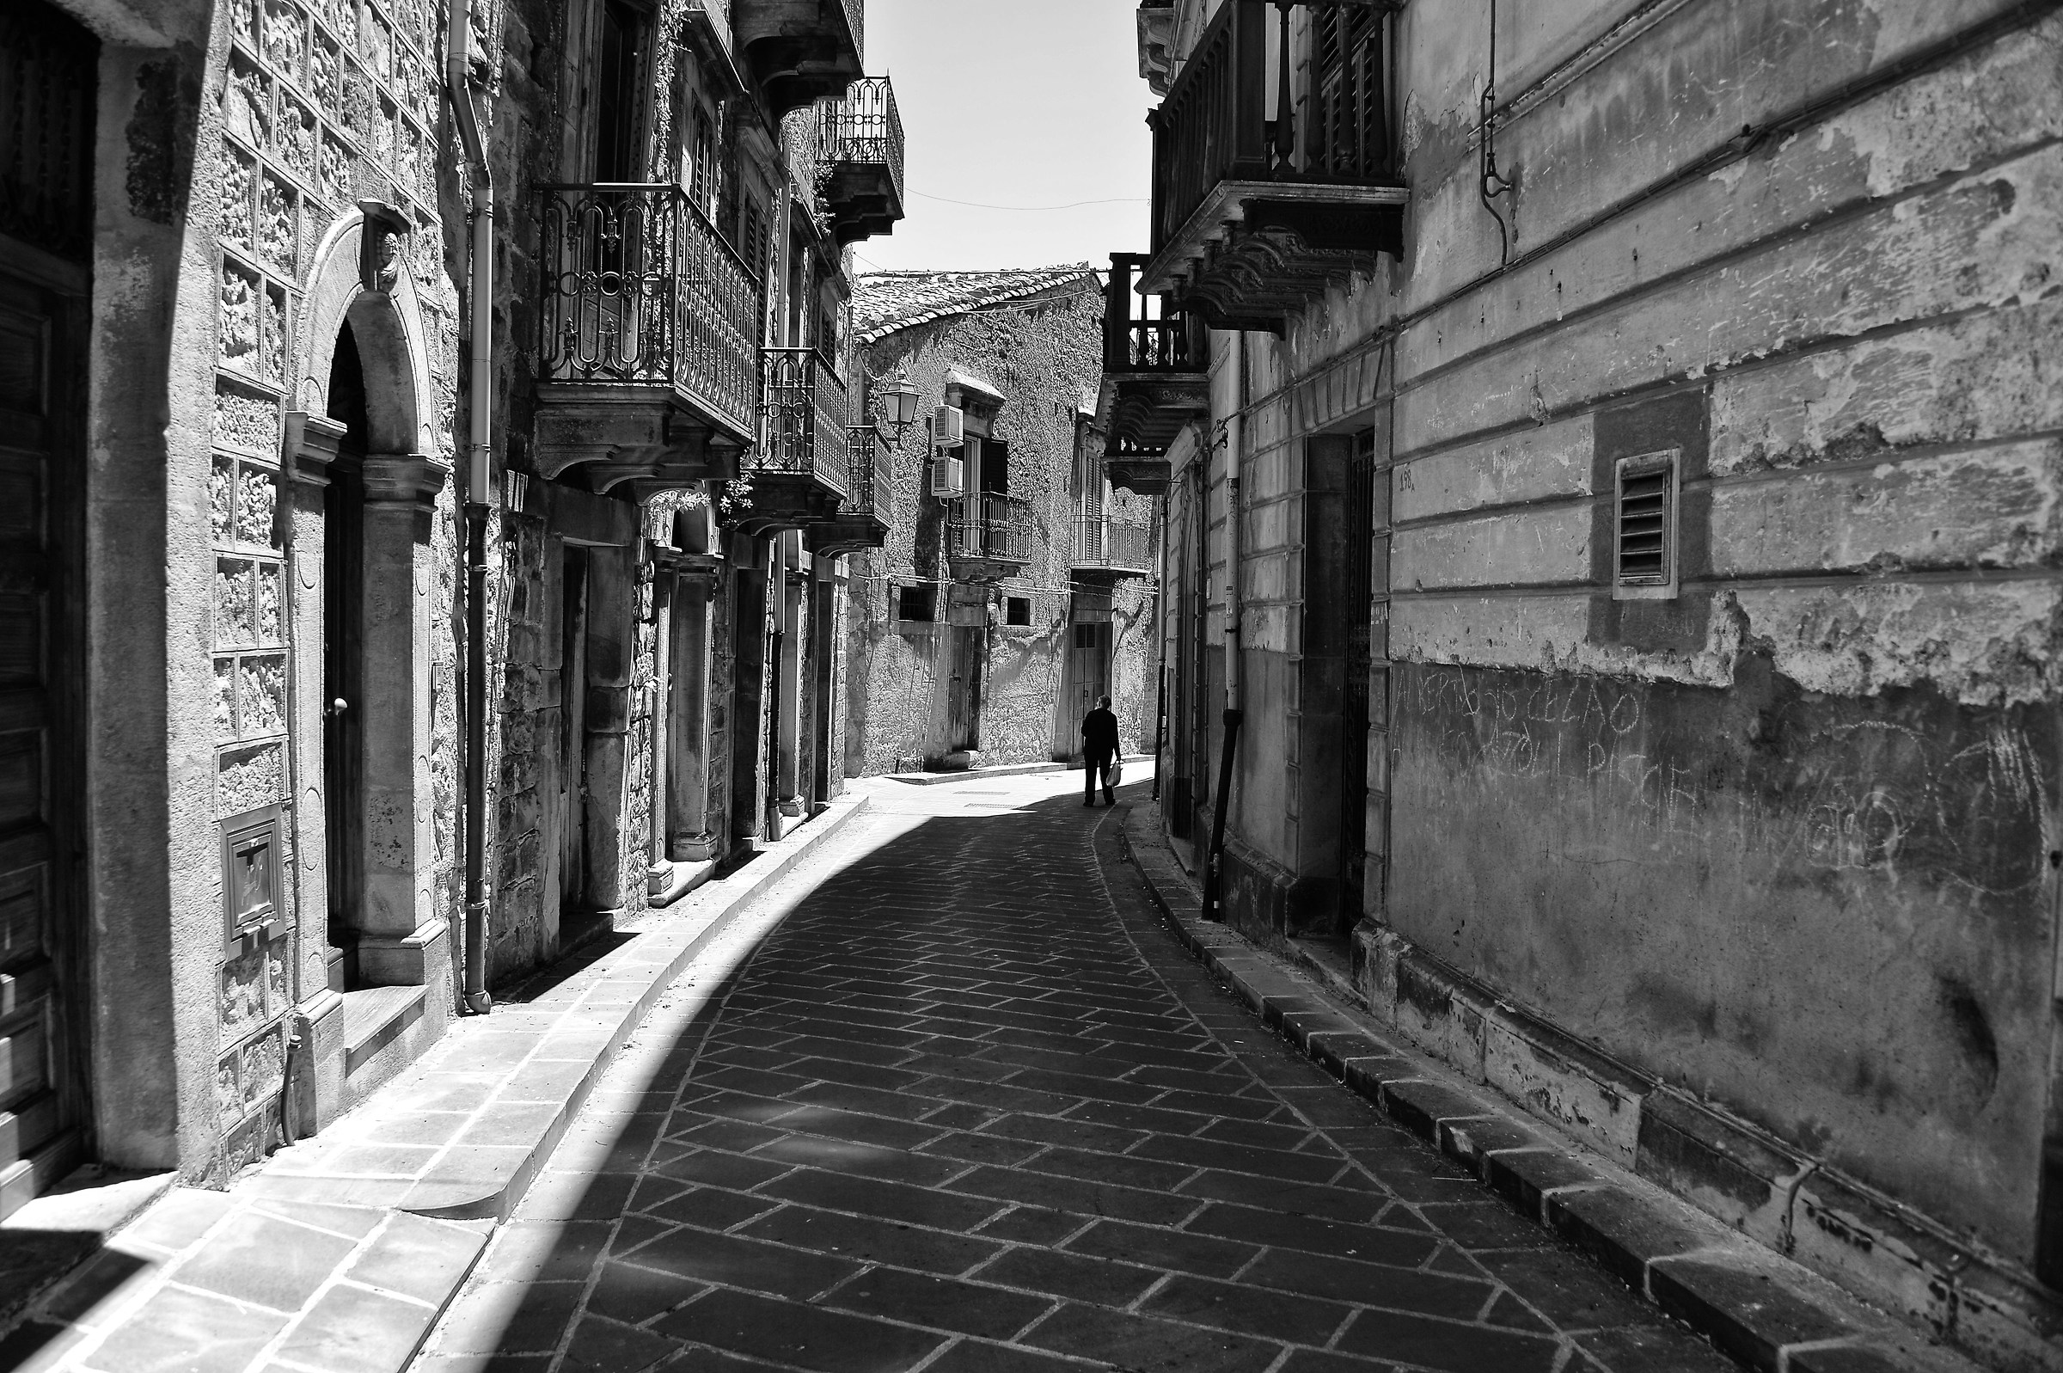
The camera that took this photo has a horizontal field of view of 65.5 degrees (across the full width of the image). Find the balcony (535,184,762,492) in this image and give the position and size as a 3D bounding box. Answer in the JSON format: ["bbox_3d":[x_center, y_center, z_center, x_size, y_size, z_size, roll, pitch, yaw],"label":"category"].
[{"bbox_3d":[-2.110,-1.810,9.180,0.730,1.420,2.420,1,2,0],"label":"balcony"}]

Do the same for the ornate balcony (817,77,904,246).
[{"bbox_3d":[-2.020,-6.220,19.250,0.820,1.480,2.200,1,2,1],"label":"ornate balcony"}]

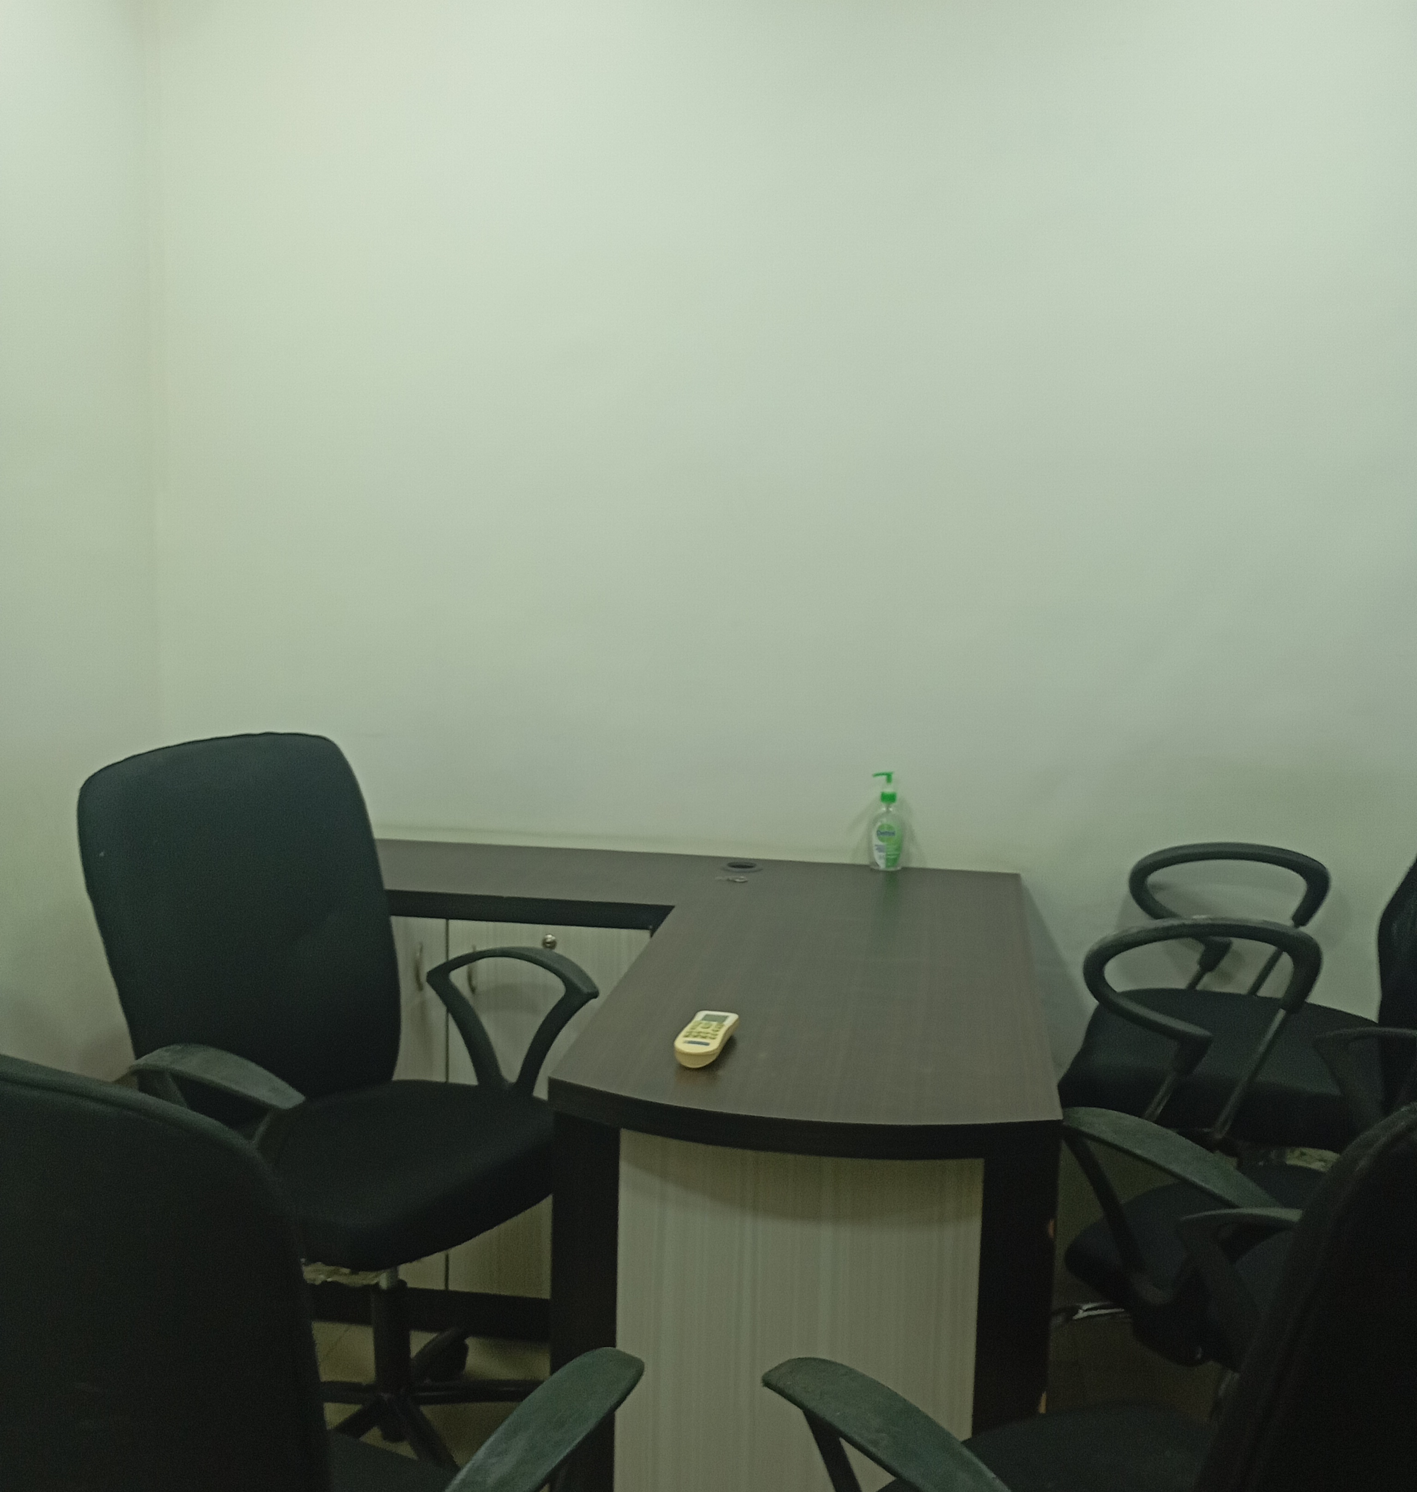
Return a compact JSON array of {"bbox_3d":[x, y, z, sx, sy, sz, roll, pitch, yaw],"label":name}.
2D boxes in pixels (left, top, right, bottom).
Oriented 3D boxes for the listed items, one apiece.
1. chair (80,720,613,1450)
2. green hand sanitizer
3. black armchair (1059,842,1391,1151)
[{"bbox_3d":[-0.497,0.552,2.223,0.650,1.045,0.610,7,10,35],"label":"chair"},{"bbox_3d":[0.321,0.140,2.713,0.062,0.176,0.042,3,9,9],"label":"green hand sanitizer"},{"bbox_3d":[0.873,0.551,2.413,0.620,1.040,0.600,5,9,22],"label":"black armchair"}]

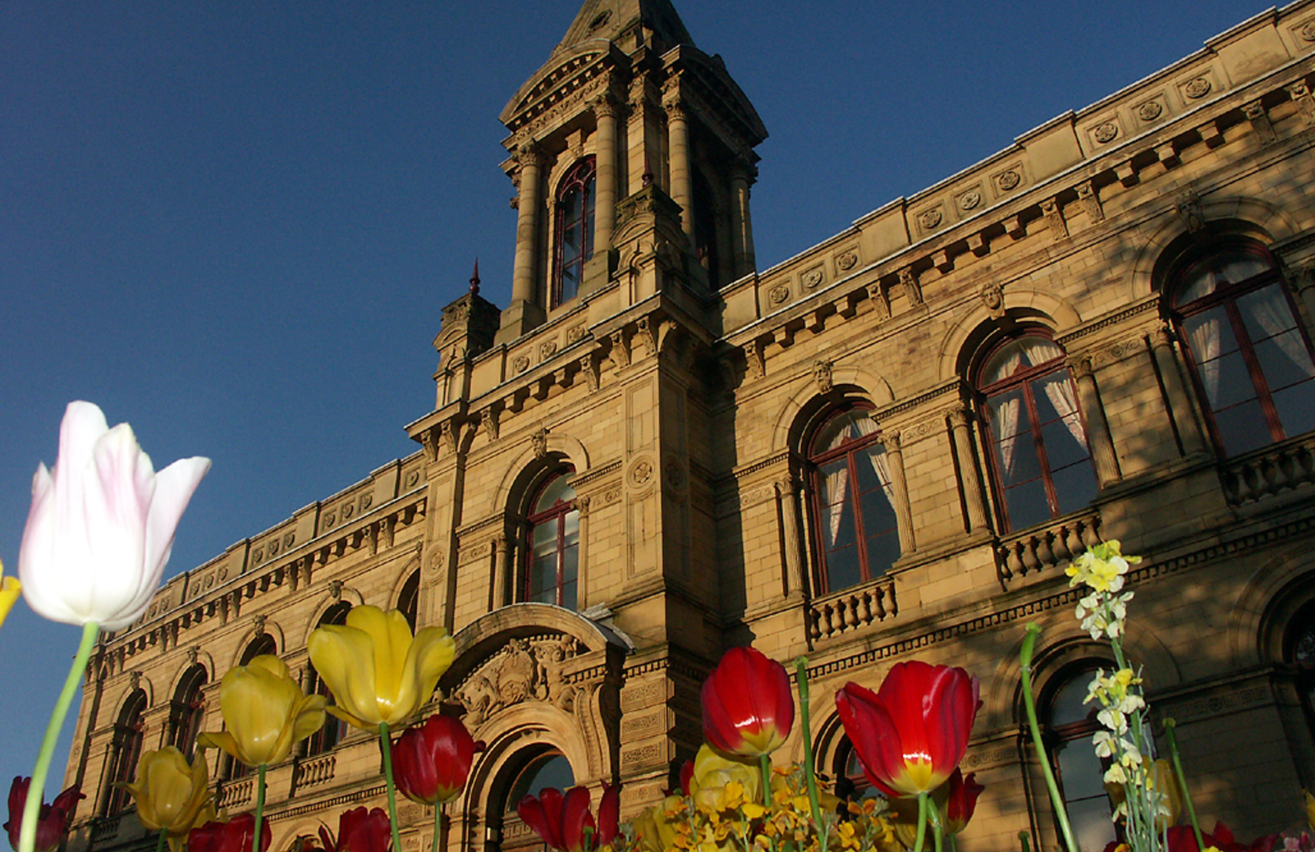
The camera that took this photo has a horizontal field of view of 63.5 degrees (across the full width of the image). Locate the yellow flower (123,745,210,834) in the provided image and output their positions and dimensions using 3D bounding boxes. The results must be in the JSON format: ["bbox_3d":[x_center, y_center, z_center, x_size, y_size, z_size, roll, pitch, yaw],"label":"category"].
[{"bbox_3d":[-0.428,0.317,0.930,0.068,0.066,0.068,11,-33,-21],"label":"yellow flower"}]

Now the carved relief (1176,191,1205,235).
[{"bbox_3d":[7.743,-3.098,15.433,0.330,0.600,0.280,-24,-37,33],"label":"carved relief"}]

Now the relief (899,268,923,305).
[{"bbox_3d":[4.010,-2.191,16.769,0.234,0.559,0.338,-24,-38,33],"label":"relief"}]

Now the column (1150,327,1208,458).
[{"bbox_3d":[6.651,-0.476,13.578,0.325,2.080,0.325,-24,-38,33],"label":"column"}]

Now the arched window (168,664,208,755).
[{"bbox_3d":[-11.857,7.770,27.212,1.430,3.315,0.286,-24,-38,33],"label":"arched window"}]

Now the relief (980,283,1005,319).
[{"bbox_3d":[4.959,-1.853,15.730,0.299,0.585,0.247,-24,-38,33],"label":"relief"}]

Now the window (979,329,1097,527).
[{"bbox_3d":[5.413,0.021,15.211,1.456,3.276,0.260,-24,-38,33],"label":"window"}]

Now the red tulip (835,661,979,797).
[{"bbox_3d":[0.141,0.172,0.600,0.080,0.069,0.076,-8,-32,11],"label":"red tulip"}]

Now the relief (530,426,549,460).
[{"bbox_3d":[-2.111,0.311,18.911,0.299,0.585,0.247,-24,-38,33],"label":"relief"}]

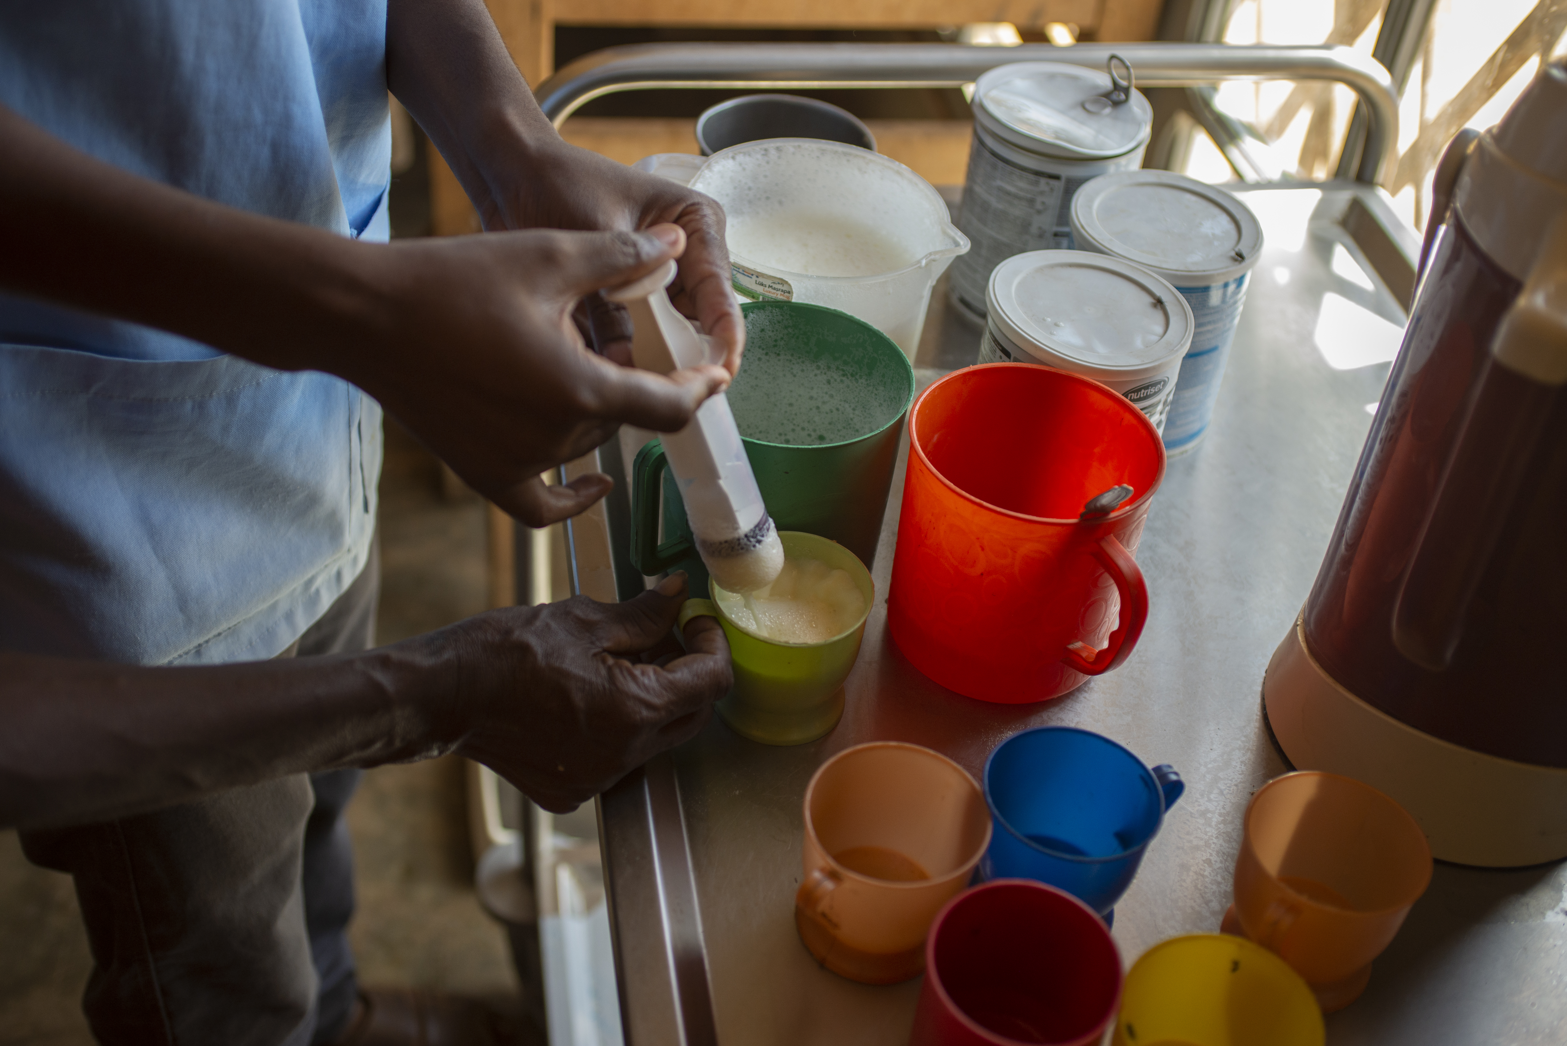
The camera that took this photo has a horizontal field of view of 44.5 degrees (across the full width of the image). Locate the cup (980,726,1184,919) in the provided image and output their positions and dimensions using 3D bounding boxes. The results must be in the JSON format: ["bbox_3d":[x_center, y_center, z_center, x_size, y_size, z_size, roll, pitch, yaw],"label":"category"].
[{"bbox_3d":[0.118,0.130,0.784,0.086,0.066,0.071,-13,43,-24],"label":"cup"}]

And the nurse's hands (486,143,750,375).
[{"bbox_3d":[-0.072,-0.111,0.810,0.120,0.090,0.080,29,43,23],"label":"nurse's hands"}]

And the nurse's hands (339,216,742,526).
[{"bbox_3d":[-0.095,-0.057,0.735,0.150,0.100,0.090,9,39,0],"label":"nurse's hands"}]

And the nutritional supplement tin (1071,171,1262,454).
[{"bbox_3d":[0.199,-0.113,1.052,0.103,0.124,0.103,9,39,0],"label":"nutritional supplement tin"}]

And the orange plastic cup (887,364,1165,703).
[{"bbox_3d":[0.114,0.013,0.889,0.116,0.116,0.137,-22,48,-32],"label":"orange plastic cup"}]

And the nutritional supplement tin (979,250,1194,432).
[{"bbox_3d":[0.143,-0.058,0.975,0.102,0.124,0.102,5,39,-4],"label":"nutritional supplement tin"}]

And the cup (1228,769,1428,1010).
[{"bbox_3d":[0.212,0.153,0.773,0.073,0.066,0.085,35,45,29],"label":"cup"}]

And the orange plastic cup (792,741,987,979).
[{"bbox_3d":[0.036,0.139,0.758,0.085,0.066,0.073,-26,50,-35],"label":"orange plastic cup"}]

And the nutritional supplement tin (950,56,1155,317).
[{"bbox_3d":[0.154,-0.191,1.134,0.103,0.132,0.103,9,39,0],"label":"nutritional supplement tin"}]

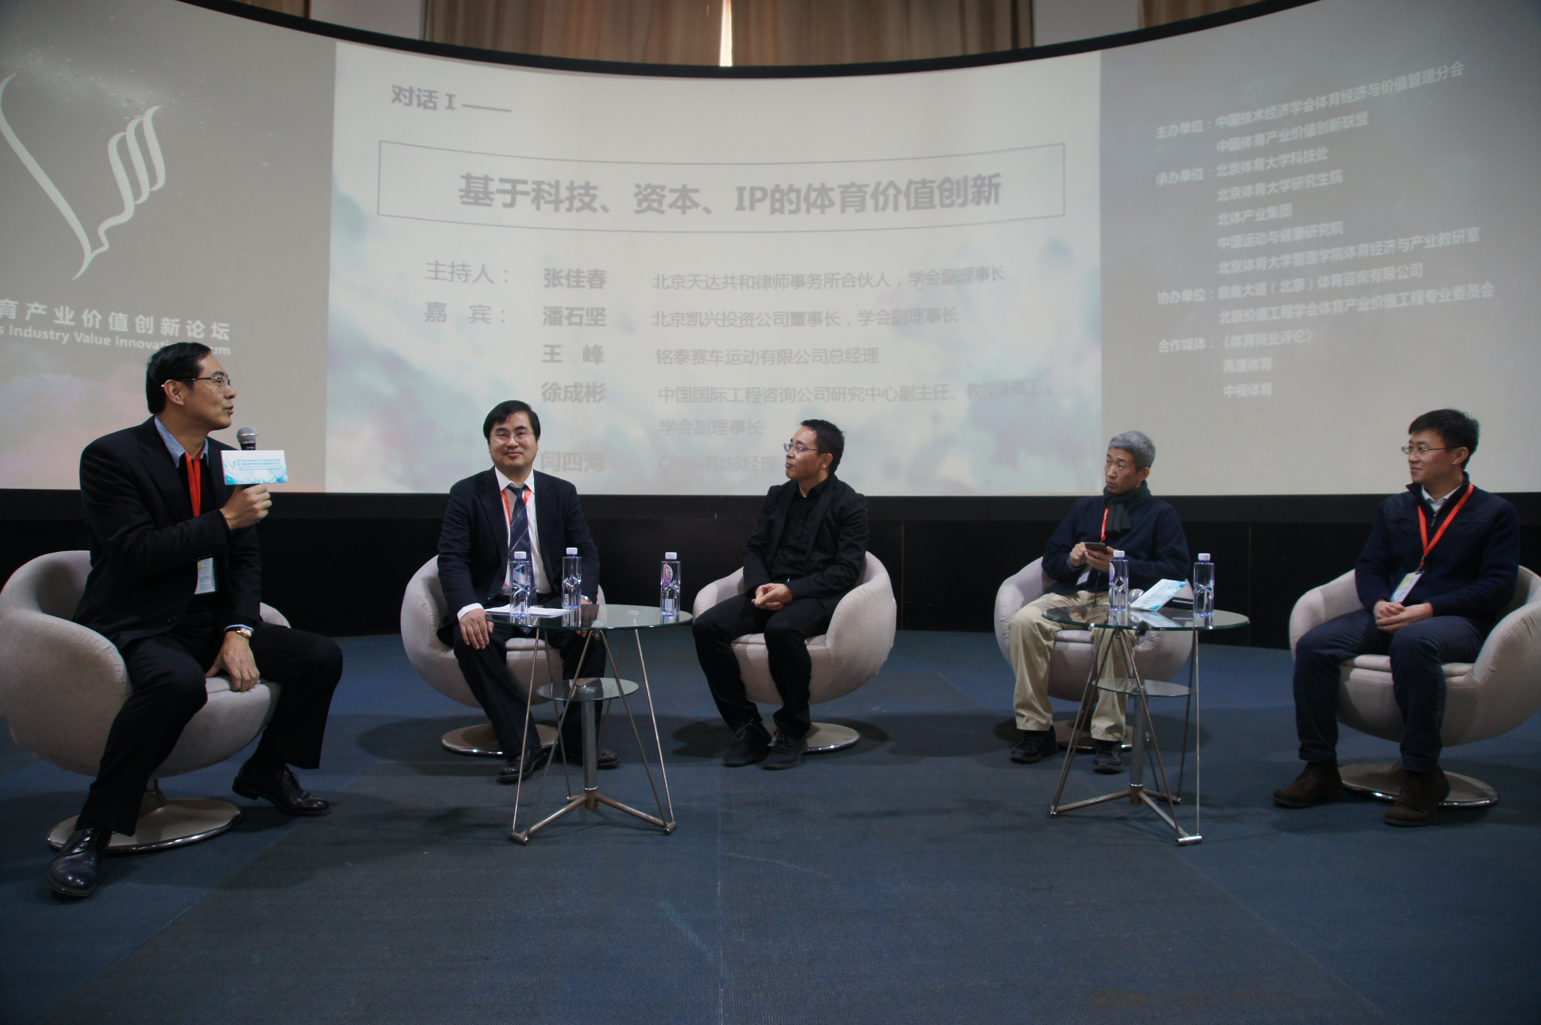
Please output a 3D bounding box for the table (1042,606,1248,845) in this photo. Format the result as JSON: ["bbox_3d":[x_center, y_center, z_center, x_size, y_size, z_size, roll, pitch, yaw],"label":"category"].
[{"bbox_3d":[1.096,0.605,3.029,0.595,0.605,0.595,0,0,20],"label":"table"}]

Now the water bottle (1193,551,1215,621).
[{"bbox_3d":[1.266,0.210,2.989,0.058,0.186,0.058,0,0,20],"label":"water bottle"}]

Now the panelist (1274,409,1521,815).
[{"bbox_3d":[2.022,0.283,3.269,0.620,1.255,0.820,0,0,43],"label":"panelist"}]

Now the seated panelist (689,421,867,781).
[{"bbox_3d":[0.062,0.264,3.989,0.580,1.275,0.820,0,0,25],"label":"seated panelist"}]

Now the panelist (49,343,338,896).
[{"bbox_3d":[-1.687,0.207,2.884,0.750,1.380,0.720,0,0,35],"label":"panelist"}]

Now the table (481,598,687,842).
[{"bbox_3d":[-0.524,0.599,2.974,0.595,0.605,0.595,0,0,-10],"label":"table"}]

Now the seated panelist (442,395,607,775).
[{"bbox_3d":[-0.922,0.235,3.898,0.620,1.325,0.820,0,0,-18],"label":"seated panelist"}]

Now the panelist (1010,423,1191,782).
[{"bbox_3d":[1.272,0.286,3.979,0.600,1.240,0.820,0,0,28],"label":"panelist"}]

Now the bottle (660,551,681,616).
[{"bbox_3d":[-0.285,0.204,2.969,0.058,0.186,0.058,0,0,0],"label":"bottle"}]

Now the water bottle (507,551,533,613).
[{"bbox_3d":[-0.714,0.203,2.938,0.058,0.186,0.058,0,0,-10],"label":"water bottle"}]

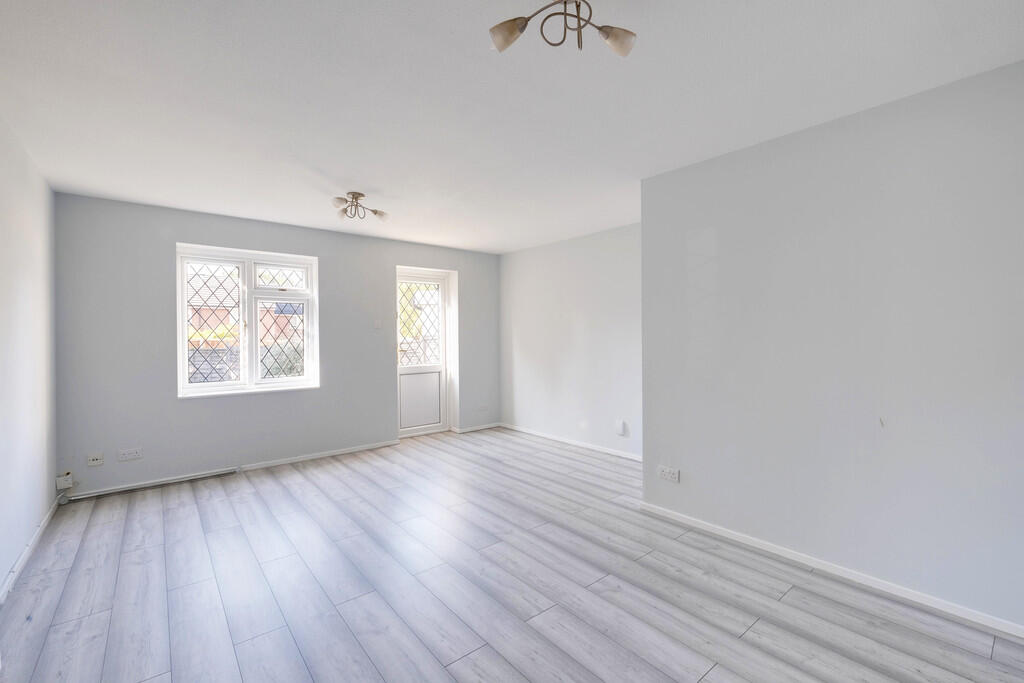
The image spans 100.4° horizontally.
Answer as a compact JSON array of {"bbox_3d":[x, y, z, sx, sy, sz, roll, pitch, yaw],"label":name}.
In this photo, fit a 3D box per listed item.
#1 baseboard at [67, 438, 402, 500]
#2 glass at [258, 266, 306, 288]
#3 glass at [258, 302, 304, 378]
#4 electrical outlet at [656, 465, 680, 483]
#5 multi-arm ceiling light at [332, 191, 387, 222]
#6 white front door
[{"bbox_3d":[-2.310,1.172,4.049,2.661,0.056,0.020,-1,1,-40],"label":"baseboard"},{"bbox_3d":[-2.316,-0.636,4.303,0.436,0.203,0.025,-1,1,-40],"label":"glass"},{"bbox_3d":[-2.316,-0.014,4.307,0.412,0.763,0.025,-1,1,-40],"label":"glass"},{"bbox_3d":[1.059,0.903,2.904,0.014,0.088,0.150,-1,1,-40],"label":"electrical outlet"},{"bbox_3d":[-1.169,-1.029,3.274,0.410,0.190,0.410,-1,1,-20],"label":"multi-arm ceiling light"},{"bbox_3d":[-1.148,0.180,5.329,0.726,1.970,0.060,-1,1,-40],"label":"white front door"}]

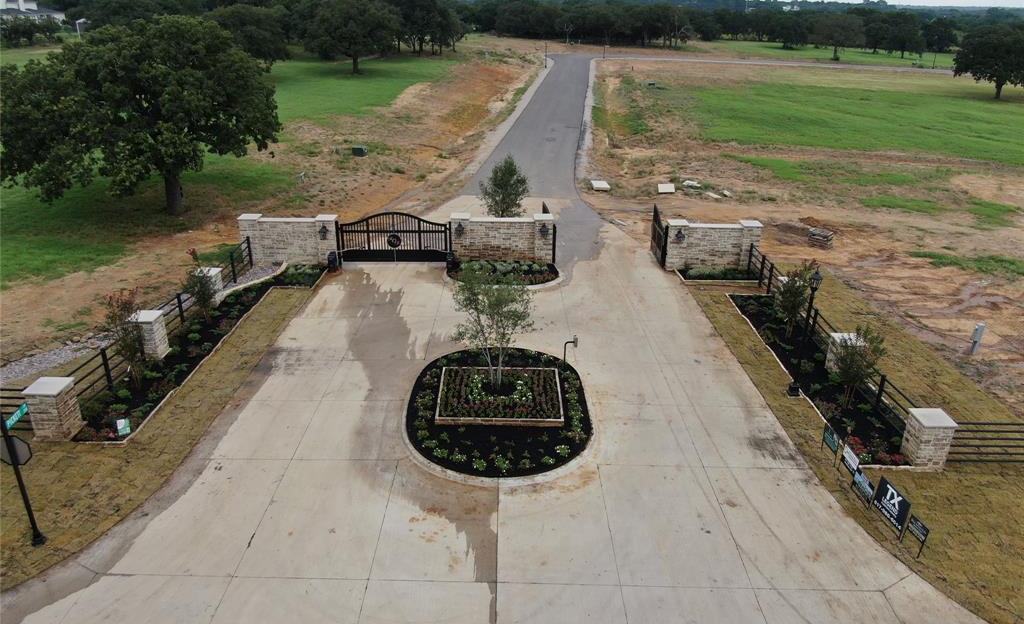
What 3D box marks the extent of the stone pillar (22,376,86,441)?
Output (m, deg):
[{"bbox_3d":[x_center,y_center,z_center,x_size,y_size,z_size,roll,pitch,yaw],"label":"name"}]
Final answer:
[{"bbox_3d":[-12.804,2.726,19.915,0.940,1.507,0.940,1,24,-1],"label":"stone pillar"}]

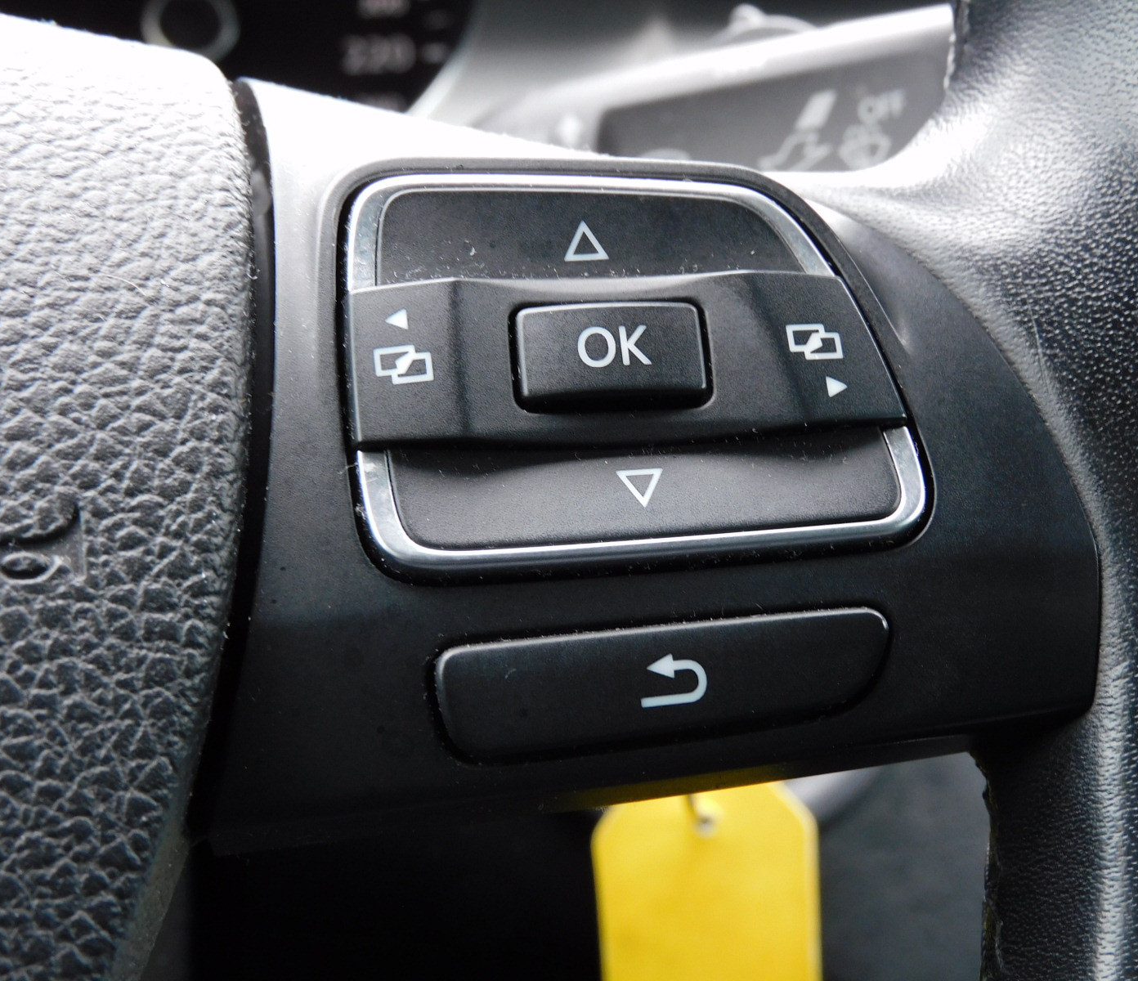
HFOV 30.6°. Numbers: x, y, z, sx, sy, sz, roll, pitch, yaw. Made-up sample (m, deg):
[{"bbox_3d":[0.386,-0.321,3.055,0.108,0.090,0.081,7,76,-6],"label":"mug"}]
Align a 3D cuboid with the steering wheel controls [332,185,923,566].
[{"bbox_3d":[0.005,-0.009,0.160,0.044,0.031,0.011,-3,-11,-12],"label":"steering wheel controls"}]

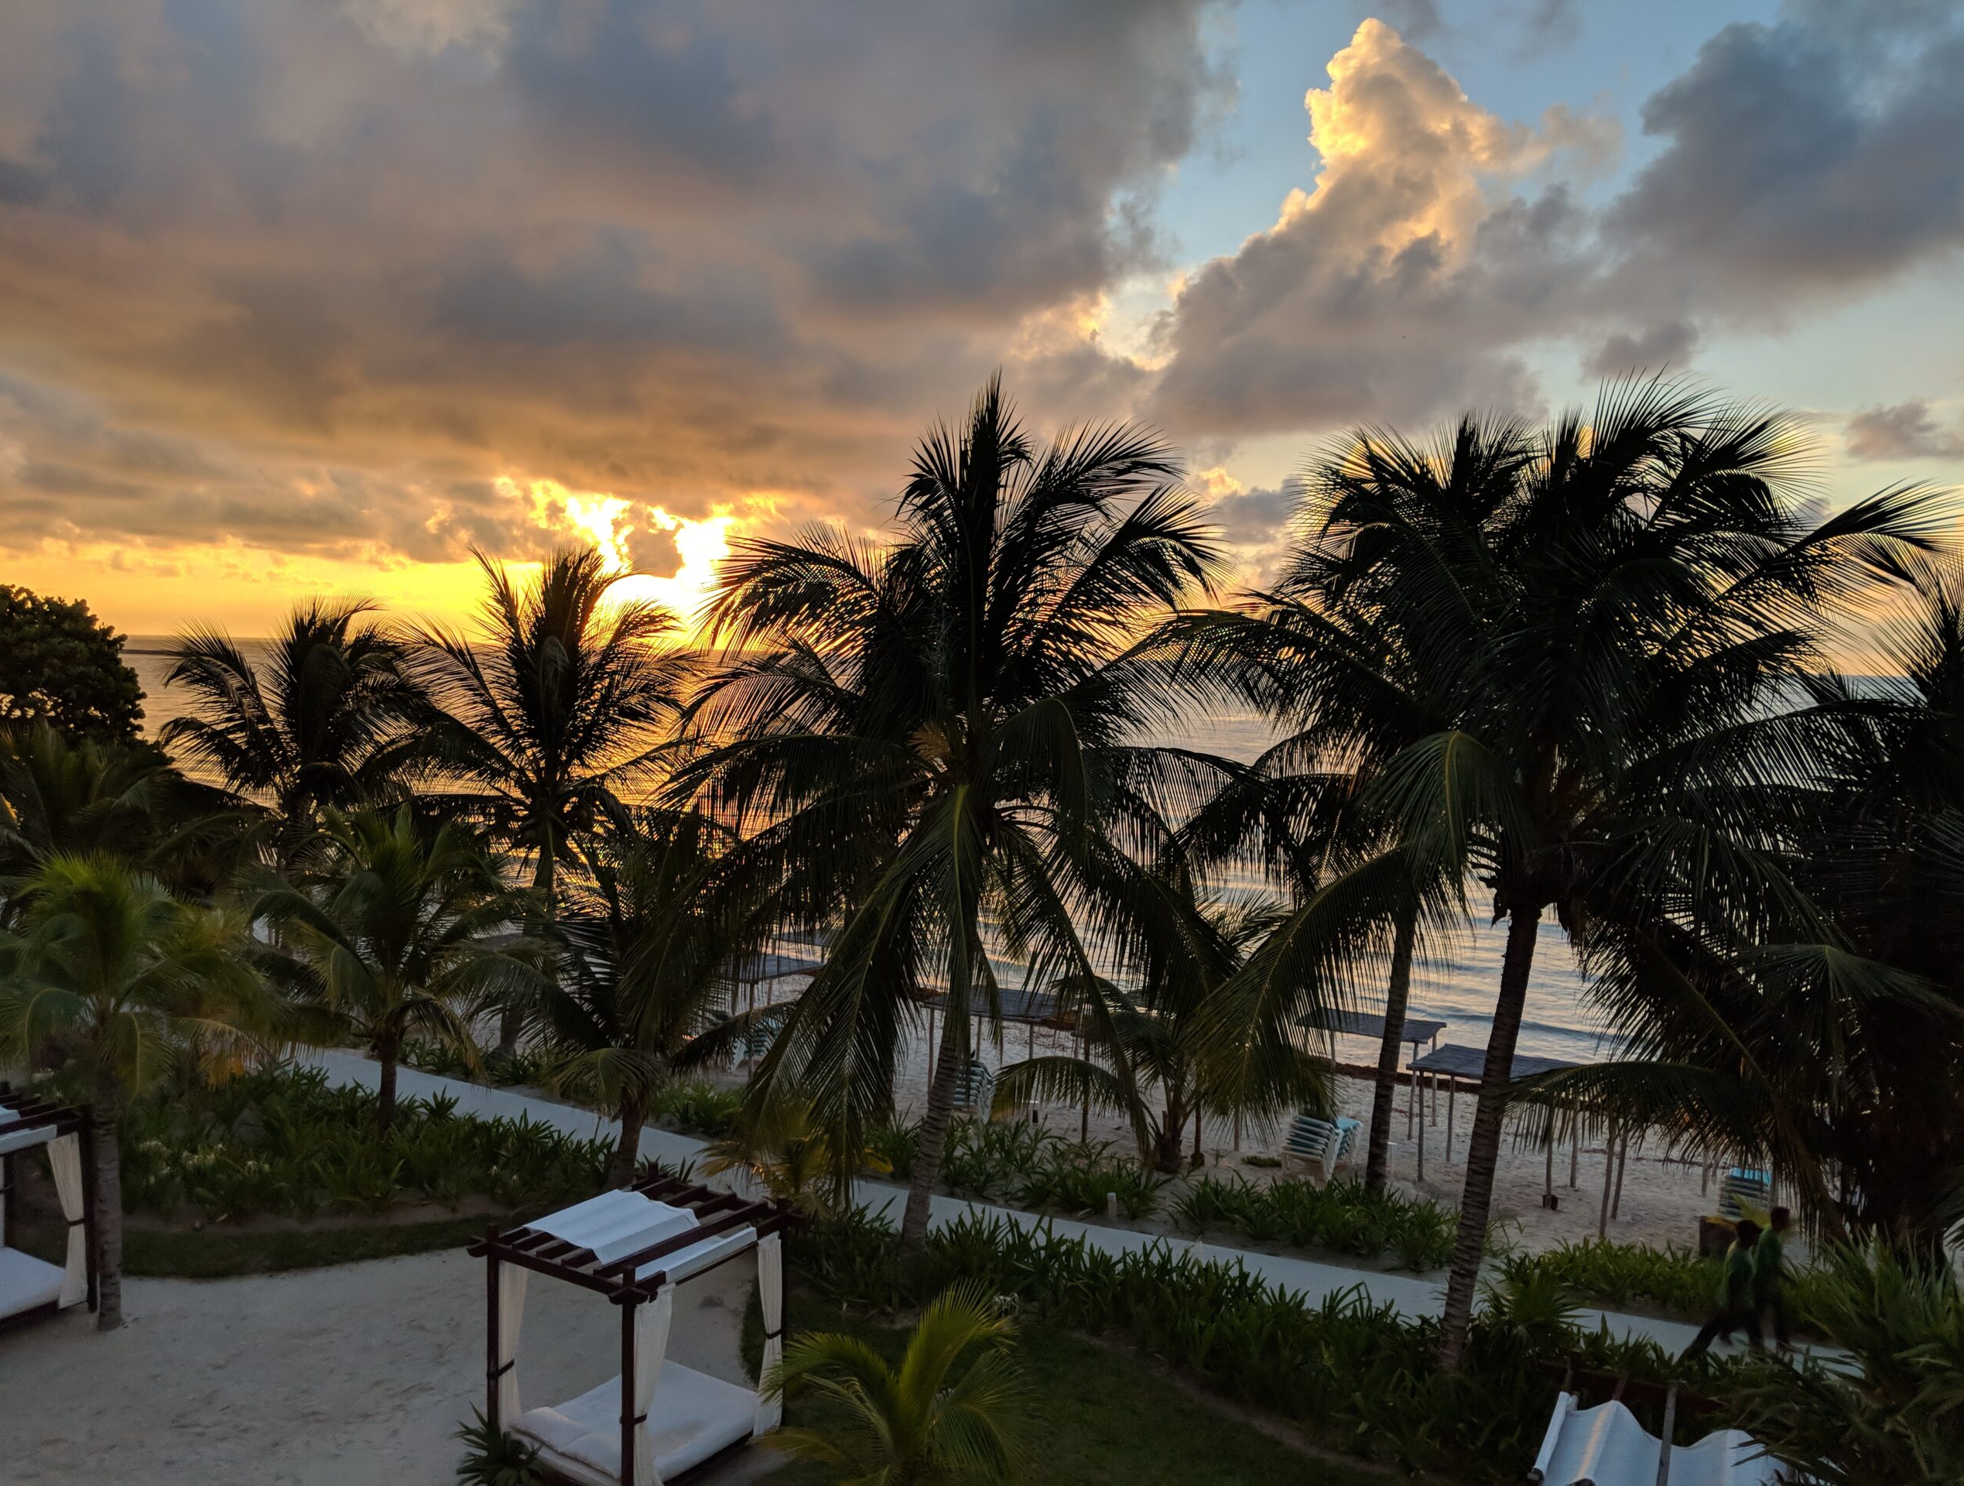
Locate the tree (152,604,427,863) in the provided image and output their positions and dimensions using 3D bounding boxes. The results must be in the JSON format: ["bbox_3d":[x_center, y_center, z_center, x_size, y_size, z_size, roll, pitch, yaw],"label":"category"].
[{"bbox_3d":[-15.098,1.347,33.898,5.191,9.008,5.036,0,4,-25],"label":"tree"}]

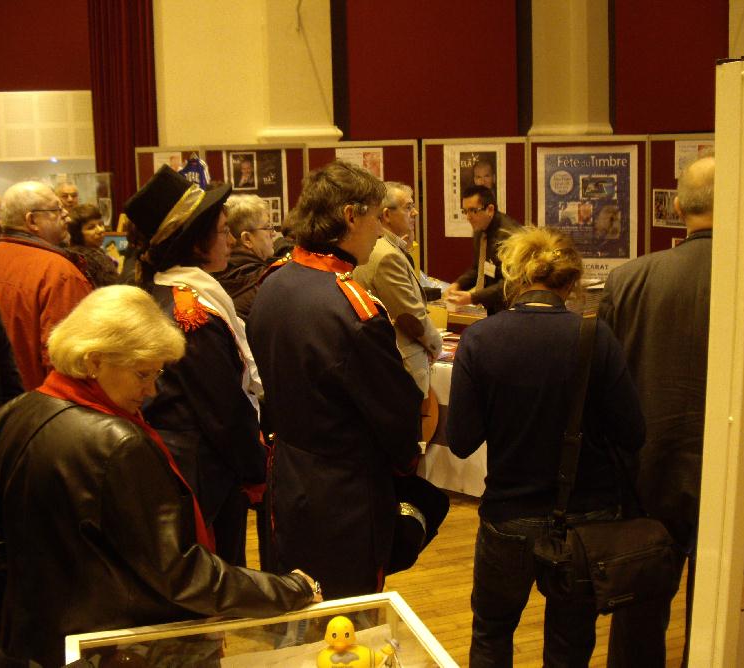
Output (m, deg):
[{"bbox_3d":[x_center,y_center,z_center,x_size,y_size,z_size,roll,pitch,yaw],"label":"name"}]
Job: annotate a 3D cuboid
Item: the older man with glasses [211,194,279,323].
[{"bbox_3d":[-0.458,0.284,3.677,0.350,1.609,0.490,-6,9,-28],"label":"older man with glasses"}]

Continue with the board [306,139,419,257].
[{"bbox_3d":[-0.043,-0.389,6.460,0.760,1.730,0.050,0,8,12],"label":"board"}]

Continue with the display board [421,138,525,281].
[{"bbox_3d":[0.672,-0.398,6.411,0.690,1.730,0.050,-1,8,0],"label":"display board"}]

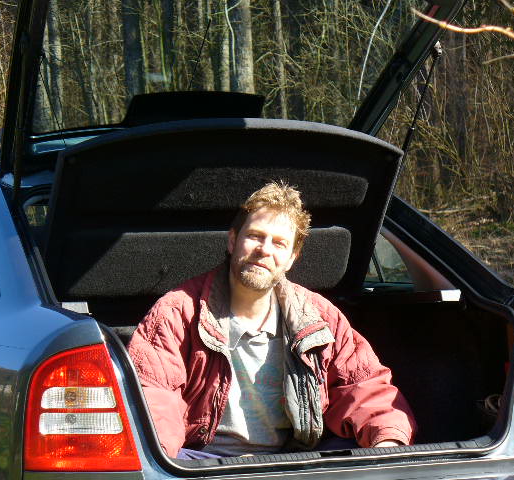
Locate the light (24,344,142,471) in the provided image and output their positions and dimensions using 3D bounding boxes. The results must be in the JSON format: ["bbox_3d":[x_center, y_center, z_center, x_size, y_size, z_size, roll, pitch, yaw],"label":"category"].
[{"bbox_3d":[-0.418,0.402,5.230,0.250,0.300,0.170,-2,5,-14],"label":"light"}]

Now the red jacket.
[{"bbox_3d":[0.037,0.321,5.500,0.700,0.540,0.400,-1,5,-4],"label":"red jacket"}]

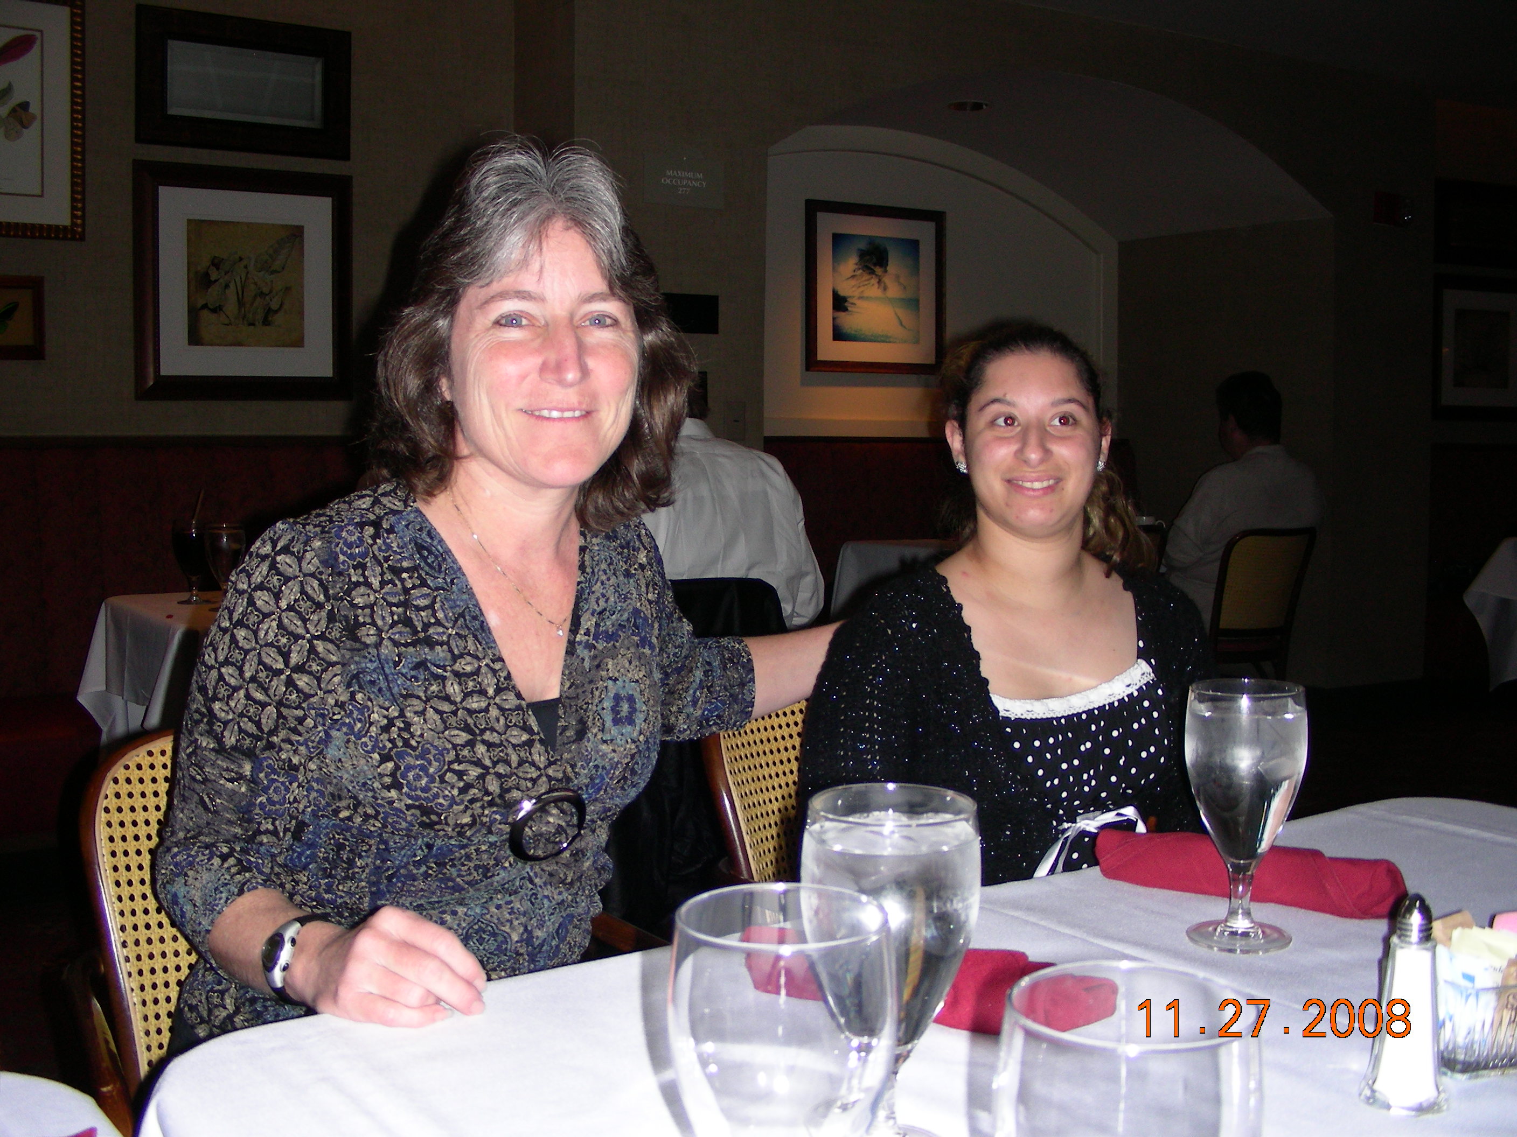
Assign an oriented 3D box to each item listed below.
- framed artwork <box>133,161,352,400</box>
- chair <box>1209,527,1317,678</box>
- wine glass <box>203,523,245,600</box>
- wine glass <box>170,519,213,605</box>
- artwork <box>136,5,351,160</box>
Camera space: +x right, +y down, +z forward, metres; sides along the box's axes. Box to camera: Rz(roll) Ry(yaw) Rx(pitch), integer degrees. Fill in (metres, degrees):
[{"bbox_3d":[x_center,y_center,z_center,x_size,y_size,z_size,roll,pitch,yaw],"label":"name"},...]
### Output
[{"bbox_3d":[-1.439,-0.794,4.672,0.602,0.642,0.035,-2,5,-32],"label":"framed artwork"},{"bbox_3d":[1.472,0.252,5.510,0.480,0.845,0.550,-2,5,-32],"label":"chair"},{"bbox_3d":[-1.065,-0.003,3.325,0.087,0.168,0.087,0,5,0],"label":"wine glass"},{"bbox_3d":[-1.163,-0.015,3.428,0.090,0.173,0.090,0,5,0],"label":"wine glass"},{"bbox_3d":[-1.427,-1.341,4.633,0.587,0.361,0.035,-2,5,-32],"label":"artwork"}]

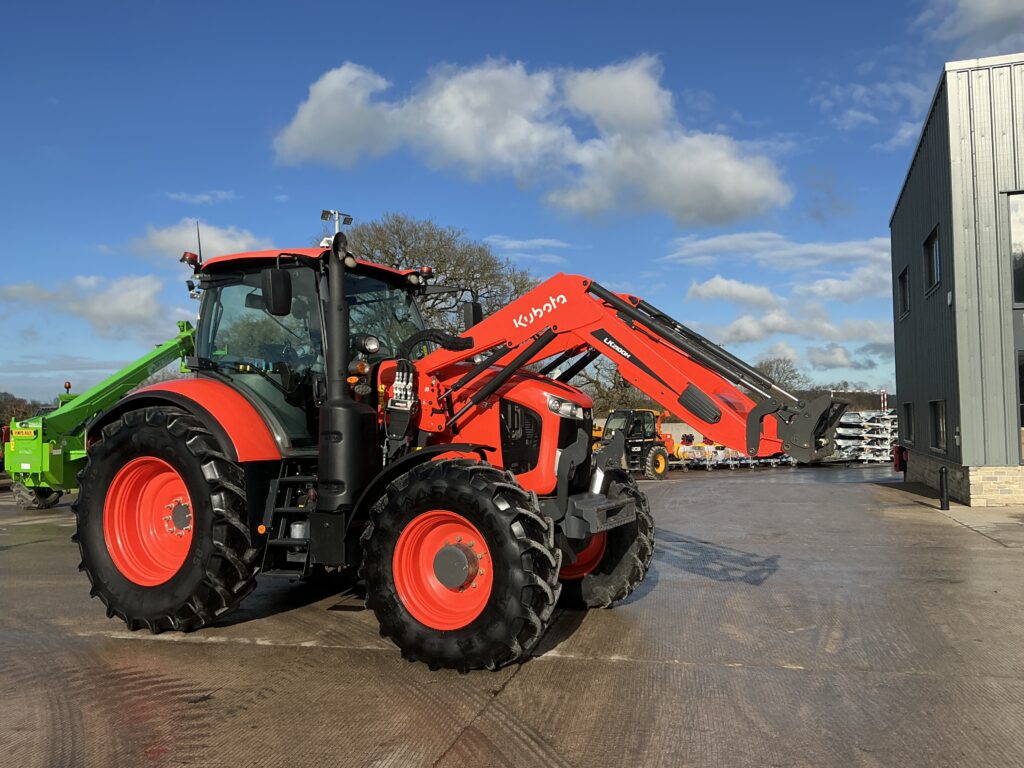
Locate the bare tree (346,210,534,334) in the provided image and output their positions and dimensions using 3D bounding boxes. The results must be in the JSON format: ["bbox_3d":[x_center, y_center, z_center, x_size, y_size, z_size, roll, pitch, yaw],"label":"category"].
[{"bbox_3d":[-4.383,-2.553,44.590,12.200,13.553,11.500,0,-3,-6],"label":"bare tree"}]

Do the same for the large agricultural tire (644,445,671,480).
[{"bbox_3d":[4.802,2.607,27.300,0.430,1.190,1.190,-3,-4,38],"label":"large agricultural tire"}]

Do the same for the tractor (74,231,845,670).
[{"bbox_3d":[-0.554,0.378,6.701,6.080,3.070,2.580,-2,-4,26],"label":"tractor"}]

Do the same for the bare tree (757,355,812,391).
[{"bbox_3d":[29.423,1.871,89.706,6.800,9.736,6.500,-2,-4,18],"label":"bare tree"}]

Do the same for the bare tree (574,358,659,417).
[{"bbox_3d":[5.484,0.495,44.777,6.800,7.361,6.500,-1,-3,7],"label":"bare tree"}]

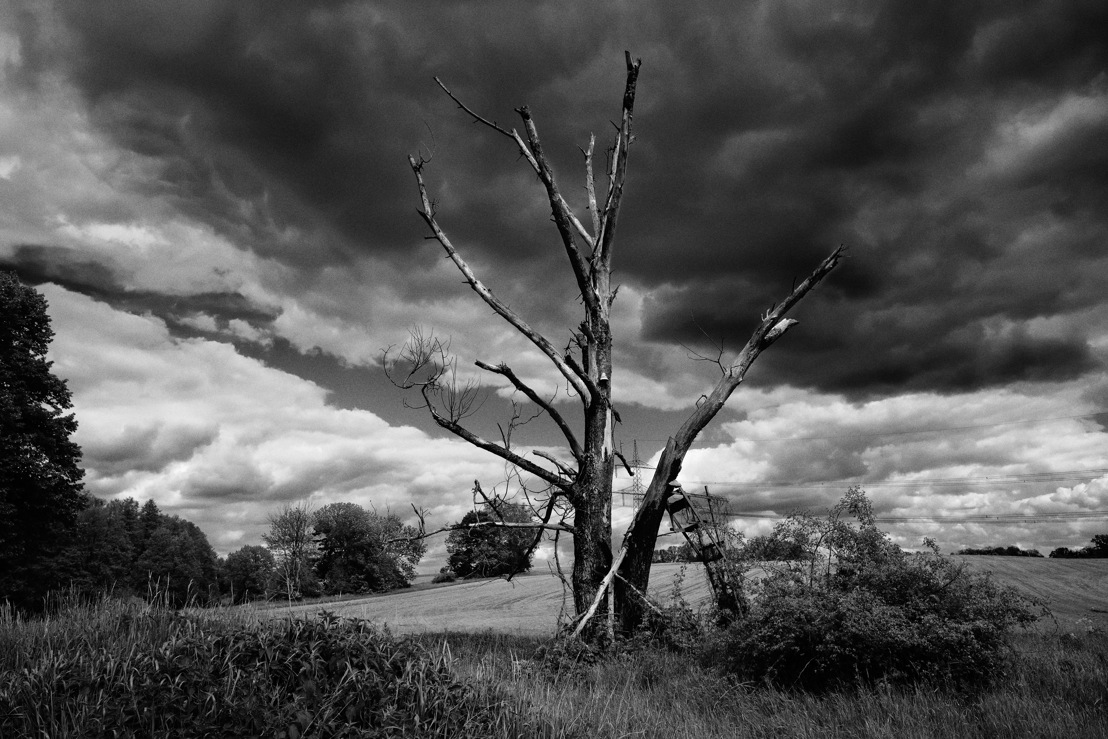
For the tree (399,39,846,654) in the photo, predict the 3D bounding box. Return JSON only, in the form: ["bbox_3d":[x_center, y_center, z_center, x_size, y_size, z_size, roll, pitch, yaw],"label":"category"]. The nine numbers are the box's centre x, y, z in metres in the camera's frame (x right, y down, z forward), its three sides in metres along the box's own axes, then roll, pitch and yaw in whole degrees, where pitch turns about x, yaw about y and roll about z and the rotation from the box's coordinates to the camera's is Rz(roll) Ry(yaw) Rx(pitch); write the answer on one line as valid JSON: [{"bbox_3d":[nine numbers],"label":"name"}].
[{"bbox_3d":[1.275,-0.991,13.701,8.450,11.430,5.500,0,-15,0],"label":"tree"}]

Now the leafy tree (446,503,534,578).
[{"bbox_3d":[-6.296,16.698,72.124,8.620,7.090,8.500,0,-15,0],"label":"leafy tree"}]

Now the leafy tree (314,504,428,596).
[{"bbox_3d":[-16.552,15.947,66.121,10.080,7.910,9.000,0,-15,0],"label":"leafy tree"}]

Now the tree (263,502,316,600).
[{"bbox_3d":[-18.082,12.351,50.520,3.790,6.730,3.600,0,-15,0],"label":"tree"}]

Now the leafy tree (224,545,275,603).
[{"bbox_3d":[-23.823,15.981,57.838,3.930,4.440,4.200,0,-15,0],"label":"leafy tree"}]

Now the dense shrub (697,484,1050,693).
[{"bbox_3d":[4.318,2.875,9.998,4.510,2.520,3.800,0,-15,0],"label":"dense shrub"}]

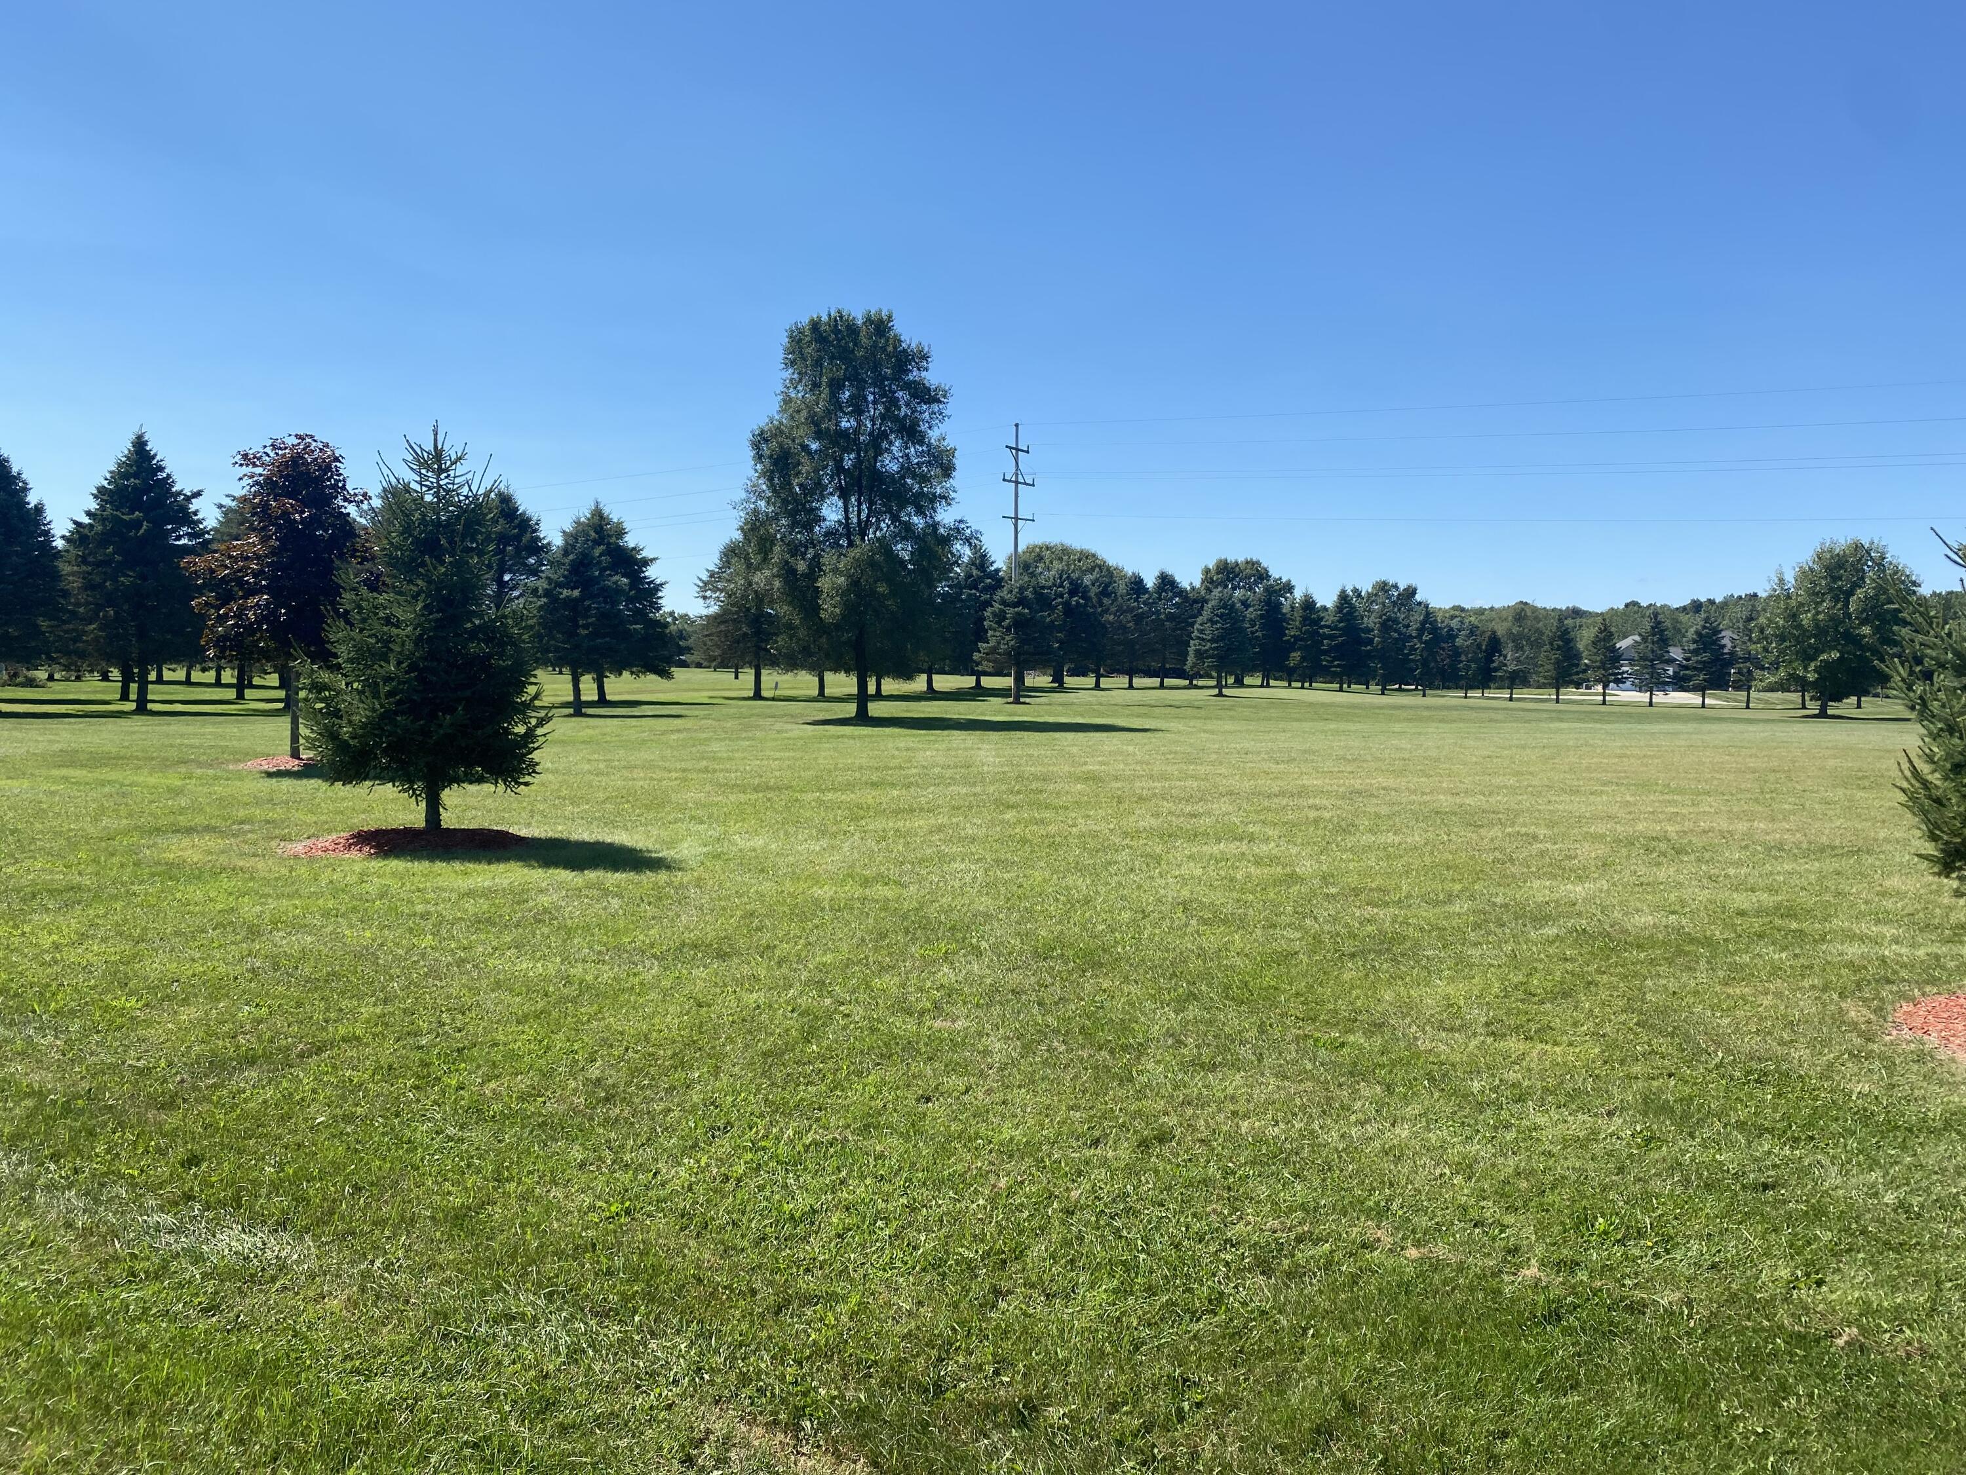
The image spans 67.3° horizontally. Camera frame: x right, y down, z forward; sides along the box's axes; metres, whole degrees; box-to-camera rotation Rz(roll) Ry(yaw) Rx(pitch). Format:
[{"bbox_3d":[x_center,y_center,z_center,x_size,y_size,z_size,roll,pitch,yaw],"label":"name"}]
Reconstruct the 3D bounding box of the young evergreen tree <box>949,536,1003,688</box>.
[{"bbox_3d":[-0.525,-7.764,91.729,4.000,9.510,4.000,0,3,0],"label":"young evergreen tree"}]

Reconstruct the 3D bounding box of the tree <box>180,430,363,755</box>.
[{"bbox_3d":[-11.793,-2.365,24.867,3.430,5.390,3.430,0,3,0],"label":"tree"}]

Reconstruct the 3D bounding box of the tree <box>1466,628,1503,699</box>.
[{"bbox_3d":[32.841,-4.986,96.886,2.520,4.630,2.520,0,3,0],"label":"tree"}]

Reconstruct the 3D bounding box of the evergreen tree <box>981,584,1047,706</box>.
[{"bbox_3d":[1.343,-4.082,62.871,3.280,5.220,3.280,0,3,0],"label":"evergreen tree"}]

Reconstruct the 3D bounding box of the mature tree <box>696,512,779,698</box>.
[{"bbox_3d":[-10.958,-6.193,69.786,5.530,8.680,5.530,0,3,0],"label":"mature tree"}]

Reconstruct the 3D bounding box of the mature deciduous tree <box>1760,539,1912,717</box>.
[{"bbox_3d":[31.098,-3.983,53.869,5.500,6.400,5.300,0,3,0],"label":"mature deciduous tree"}]

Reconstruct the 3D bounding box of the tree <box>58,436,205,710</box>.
[{"bbox_3d":[-28.637,-5.571,49.786,4.900,9.440,4.800,0,3,0],"label":"tree"}]

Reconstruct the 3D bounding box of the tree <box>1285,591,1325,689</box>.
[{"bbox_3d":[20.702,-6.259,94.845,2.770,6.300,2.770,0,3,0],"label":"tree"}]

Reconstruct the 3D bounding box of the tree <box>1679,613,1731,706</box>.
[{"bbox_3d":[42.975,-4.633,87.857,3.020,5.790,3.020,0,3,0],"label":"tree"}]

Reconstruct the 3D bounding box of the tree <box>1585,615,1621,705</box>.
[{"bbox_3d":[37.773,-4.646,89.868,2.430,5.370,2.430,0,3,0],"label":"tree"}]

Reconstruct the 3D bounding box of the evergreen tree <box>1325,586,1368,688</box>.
[{"bbox_3d":[22.584,-6.154,91.808,2.900,6.480,2.900,0,3,0],"label":"evergreen tree"}]

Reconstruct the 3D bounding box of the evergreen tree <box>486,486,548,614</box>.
[{"bbox_3d":[-19.372,-5.737,59.790,5.000,8.800,4.800,0,3,0],"label":"evergreen tree"}]

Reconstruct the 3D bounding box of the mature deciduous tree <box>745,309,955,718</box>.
[{"bbox_3d":[-3.782,-6.450,43.034,6.100,11.790,5.700,0,3,0],"label":"mature deciduous tree"}]

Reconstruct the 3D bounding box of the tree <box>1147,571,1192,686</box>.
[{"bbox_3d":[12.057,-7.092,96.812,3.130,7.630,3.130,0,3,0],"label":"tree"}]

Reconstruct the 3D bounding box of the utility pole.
[{"bbox_3d":[1.514,-7.577,64.705,0.600,12.130,2.200,2,4,40],"label":"utility pole"}]

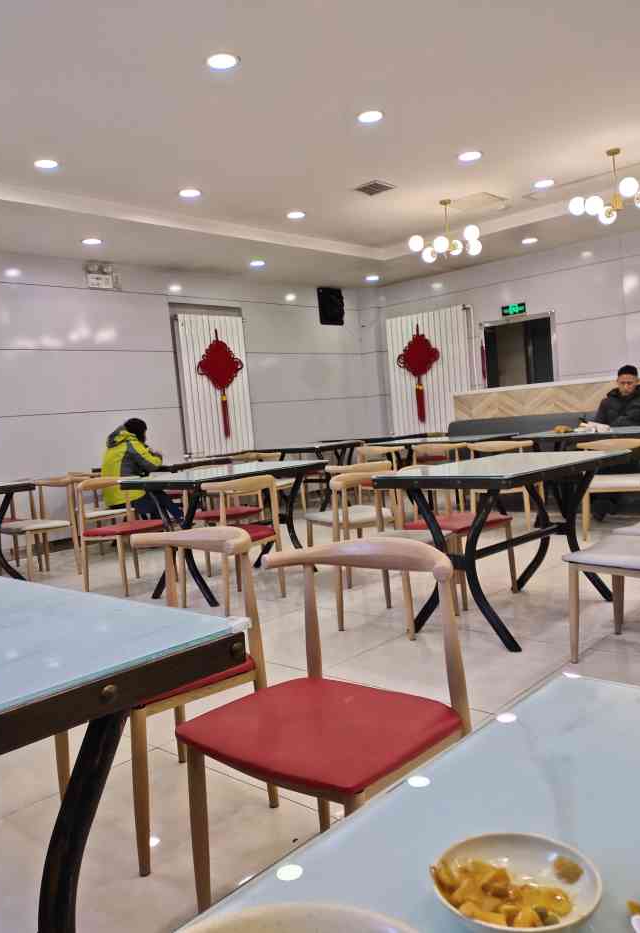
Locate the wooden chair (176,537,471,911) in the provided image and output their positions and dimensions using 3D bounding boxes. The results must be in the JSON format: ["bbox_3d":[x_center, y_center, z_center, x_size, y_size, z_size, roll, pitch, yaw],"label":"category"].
[{"bbox_3d":[0.035,0.594,1.588,0.500,0.760,0.490,-1,5,42],"label":"wooden chair"}]

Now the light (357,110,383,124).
[{"bbox_3d":[0.313,-2.160,4.522,0.150,0.030,0.150,-5,4,0],"label":"light"}]

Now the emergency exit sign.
[{"bbox_3d":[2.266,-1.846,8.547,0.325,0.125,0.030,-1,6,44],"label":"emergency exit sign"}]

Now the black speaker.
[{"bbox_3d":[0.145,-2.116,9.624,0.330,0.480,0.250,-7,5,-28],"label":"black speaker"}]

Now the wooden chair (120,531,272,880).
[{"bbox_3d":[-0.436,0.598,2.067,0.500,0.760,0.490,-1,6,45],"label":"wooden chair"}]

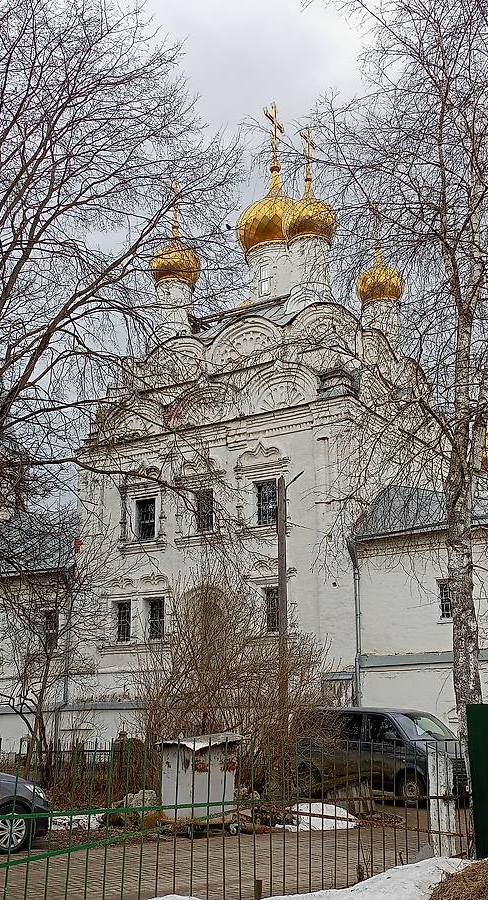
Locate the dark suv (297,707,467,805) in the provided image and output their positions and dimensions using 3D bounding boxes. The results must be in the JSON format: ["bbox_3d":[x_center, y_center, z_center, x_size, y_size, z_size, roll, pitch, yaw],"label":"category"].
[{"bbox_3d":[2.952,6.637,21.165,1.920,1.960,4.880,14,-22,-39],"label":"dark suv"}]

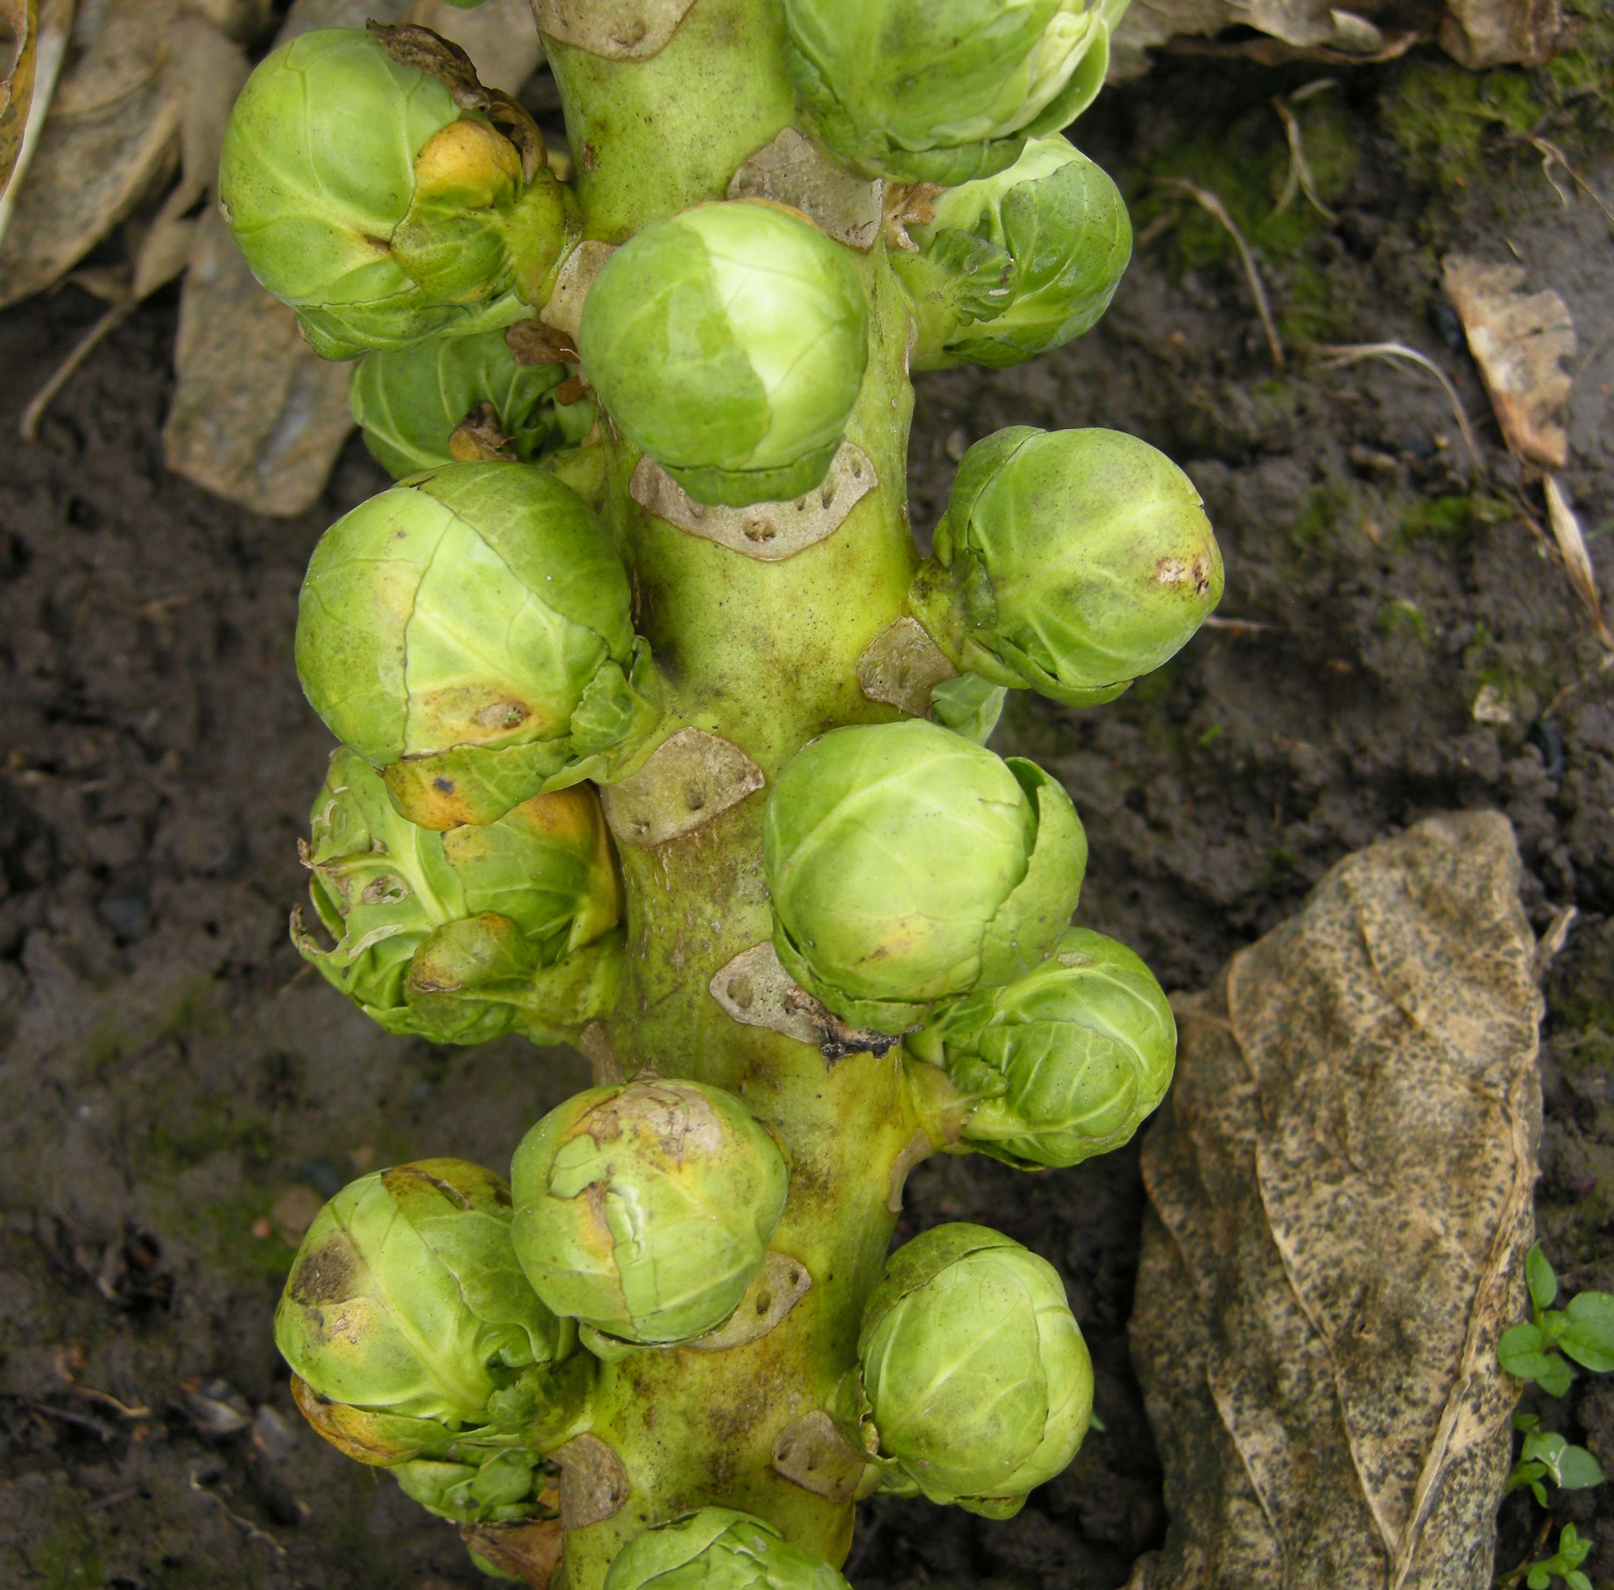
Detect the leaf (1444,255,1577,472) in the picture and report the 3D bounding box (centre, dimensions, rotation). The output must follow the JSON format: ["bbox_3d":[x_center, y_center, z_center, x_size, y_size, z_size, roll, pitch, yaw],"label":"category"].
[{"bbox_3d":[0.218,-0.137,0.658,0.038,0.014,0.103,5,45,5],"label":"leaf"}]

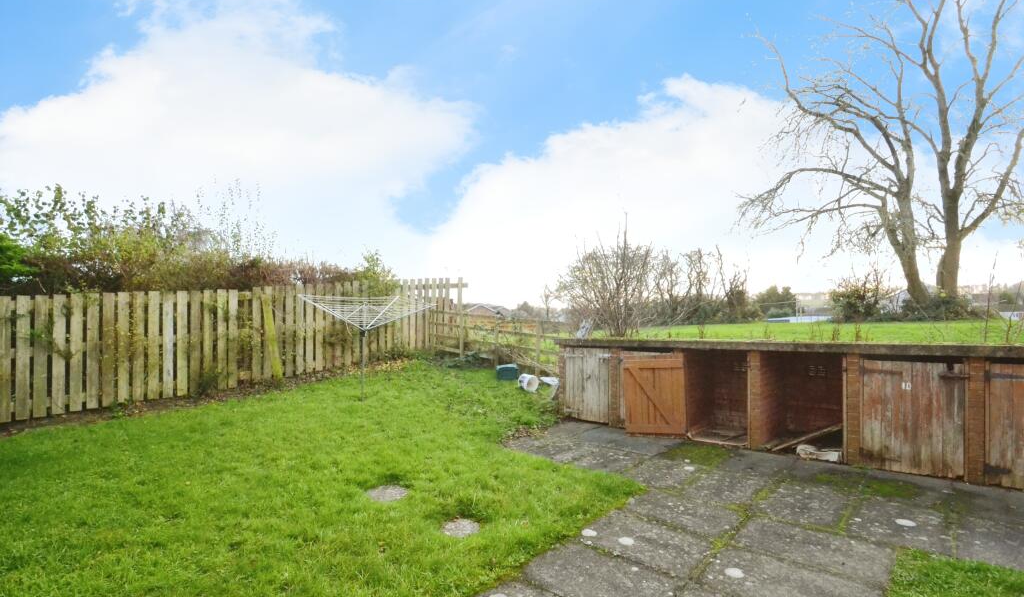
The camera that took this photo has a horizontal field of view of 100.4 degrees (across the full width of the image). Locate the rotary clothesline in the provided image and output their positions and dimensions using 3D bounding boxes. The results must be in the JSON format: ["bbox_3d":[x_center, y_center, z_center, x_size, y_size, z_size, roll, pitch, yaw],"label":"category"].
[{"bbox_3d":[-2.620,0.920,7.550,1.900,1.820,1.900,1,1,-34],"label":"rotary clothesline"}]

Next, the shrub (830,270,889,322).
[{"bbox_3d":[15.900,-0.140,19.500,2.200,2.400,2.100,0,0,39],"label":"shrub"}]

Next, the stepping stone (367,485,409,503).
[{"bbox_3d":[-1.135,1.800,3.880,0.390,0.050,0.380,0,0,0],"label":"stepping stone"}]

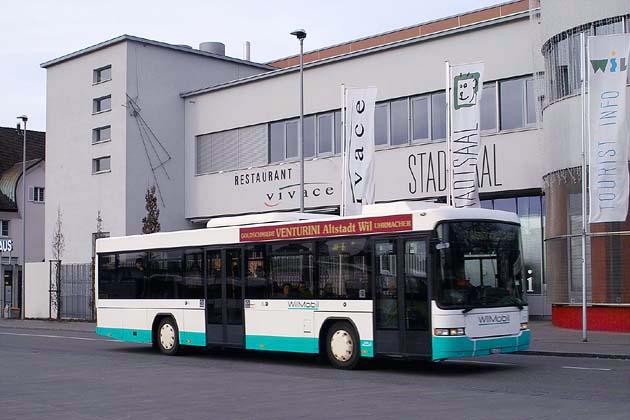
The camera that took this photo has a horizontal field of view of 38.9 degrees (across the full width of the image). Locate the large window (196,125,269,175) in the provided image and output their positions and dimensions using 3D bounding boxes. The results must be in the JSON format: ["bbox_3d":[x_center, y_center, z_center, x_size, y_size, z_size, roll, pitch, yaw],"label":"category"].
[{"bbox_3d":[-4.132,-2.943,44.065,5.263,1.988,0.150,-5,-7,43],"label":"large window"}]

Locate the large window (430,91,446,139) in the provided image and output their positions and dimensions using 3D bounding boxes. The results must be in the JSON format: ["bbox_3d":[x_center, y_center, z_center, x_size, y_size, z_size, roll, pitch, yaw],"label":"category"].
[{"bbox_3d":[5.002,-3.717,35.522,0.820,2.007,0.150,-5,-7,43],"label":"large window"}]

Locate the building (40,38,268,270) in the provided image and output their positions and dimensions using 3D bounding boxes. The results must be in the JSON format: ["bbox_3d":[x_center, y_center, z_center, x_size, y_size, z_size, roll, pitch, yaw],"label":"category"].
[{"bbox_3d":[-7.993,-0.953,49.736,8.098,13.759,11.500,-5,-7,43],"label":"building"}]

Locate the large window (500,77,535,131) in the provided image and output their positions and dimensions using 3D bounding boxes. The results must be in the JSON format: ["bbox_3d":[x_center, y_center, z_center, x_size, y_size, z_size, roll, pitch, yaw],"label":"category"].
[{"bbox_3d":[7.554,-3.934,33.135,1.468,2.013,0.150,-5,-7,43],"label":"large window"}]

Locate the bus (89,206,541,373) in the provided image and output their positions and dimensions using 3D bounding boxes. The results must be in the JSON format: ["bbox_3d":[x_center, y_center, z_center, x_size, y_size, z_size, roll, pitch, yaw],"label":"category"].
[{"bbox_3d":[-0.839,1.833,20.962,2.520,3.280,11.930,5,-8,-44],"label":"bus"}]

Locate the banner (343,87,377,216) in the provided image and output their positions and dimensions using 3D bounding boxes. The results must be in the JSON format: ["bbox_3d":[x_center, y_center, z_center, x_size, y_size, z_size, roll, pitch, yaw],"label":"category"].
[{"bbox_3d":[1.629,-1.836,31.750,1.167,5.200,0.120,-1,-6,14],"label":"banner"}]

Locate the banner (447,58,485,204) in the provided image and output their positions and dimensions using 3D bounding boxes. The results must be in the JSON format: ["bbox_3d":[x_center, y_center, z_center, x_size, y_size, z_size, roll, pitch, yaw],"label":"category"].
[{"bbox_3d":[4.914,-2.202,28.543,1.128,5.200,0.120,-3,-6,26],"label":"banner"}]

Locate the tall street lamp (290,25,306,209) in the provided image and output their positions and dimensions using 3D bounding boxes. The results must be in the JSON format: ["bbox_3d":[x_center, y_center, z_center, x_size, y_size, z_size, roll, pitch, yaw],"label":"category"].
[{"bbox_3d":[-0.506,-1.118,31.746,0.600,10.861,0.350,4,-7,-37],"label":"tall street lamp"}]

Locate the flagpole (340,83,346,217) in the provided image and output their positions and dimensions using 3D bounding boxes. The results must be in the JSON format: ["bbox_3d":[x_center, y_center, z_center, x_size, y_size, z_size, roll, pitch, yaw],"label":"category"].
[{"bbox_3d":[1.009,-0.131,31.731,0.130,8.893,0.130,-5,-7,43],"label":"flagpole"}]

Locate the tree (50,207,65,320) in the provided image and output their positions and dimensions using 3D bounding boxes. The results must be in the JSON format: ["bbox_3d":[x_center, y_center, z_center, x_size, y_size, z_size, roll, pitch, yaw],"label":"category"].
[{"bbox_3d":[-12.971,2.640,44.951,0.650,5.761,0.650,-5,-7,43],"label":"tree"}]

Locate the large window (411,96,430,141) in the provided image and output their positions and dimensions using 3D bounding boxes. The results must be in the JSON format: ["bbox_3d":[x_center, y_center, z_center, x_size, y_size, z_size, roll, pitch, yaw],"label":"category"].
[{"bbox_3d":[4.330,-3.660,36.150,0.974,2.006,0.150,-5,-7,43],"label":"large window"}]

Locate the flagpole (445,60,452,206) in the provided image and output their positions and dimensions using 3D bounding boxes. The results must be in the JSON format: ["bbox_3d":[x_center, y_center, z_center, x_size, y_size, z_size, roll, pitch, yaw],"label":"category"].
[{"bbox_3d":[4.313,-0.415,28.628,0.130,8.875,0.130,-5,-7,43],"label":"flagpole"}]

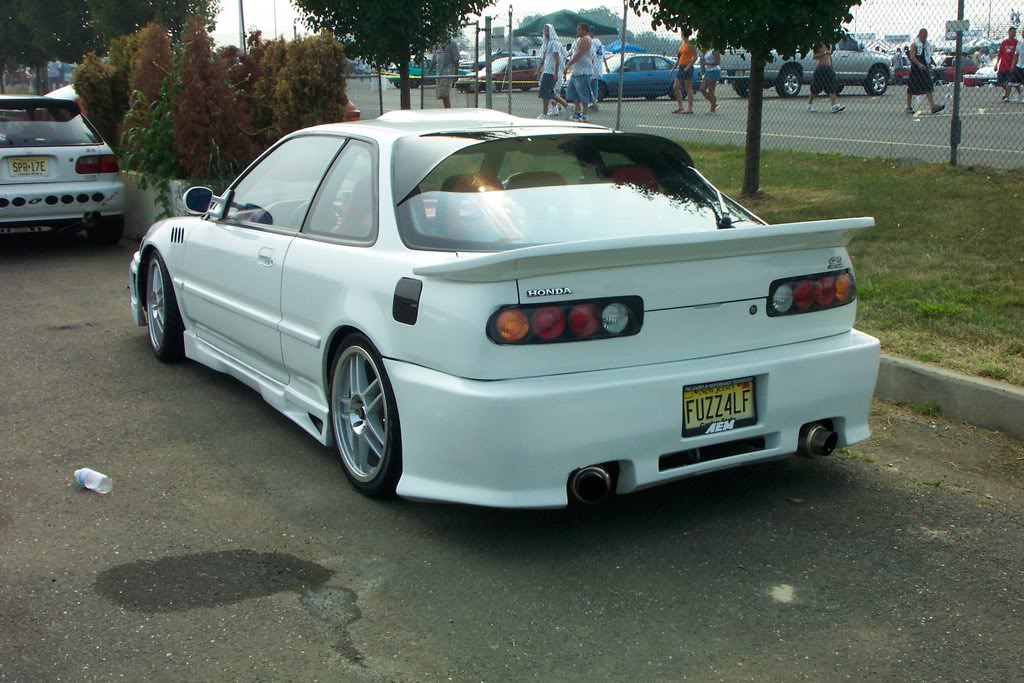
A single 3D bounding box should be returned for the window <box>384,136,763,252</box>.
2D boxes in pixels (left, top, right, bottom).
[{"bbox_3d":[0.262,-0.494,4.817,1.352,0.179,0.914,-7,33,-30],"label":"window"}]

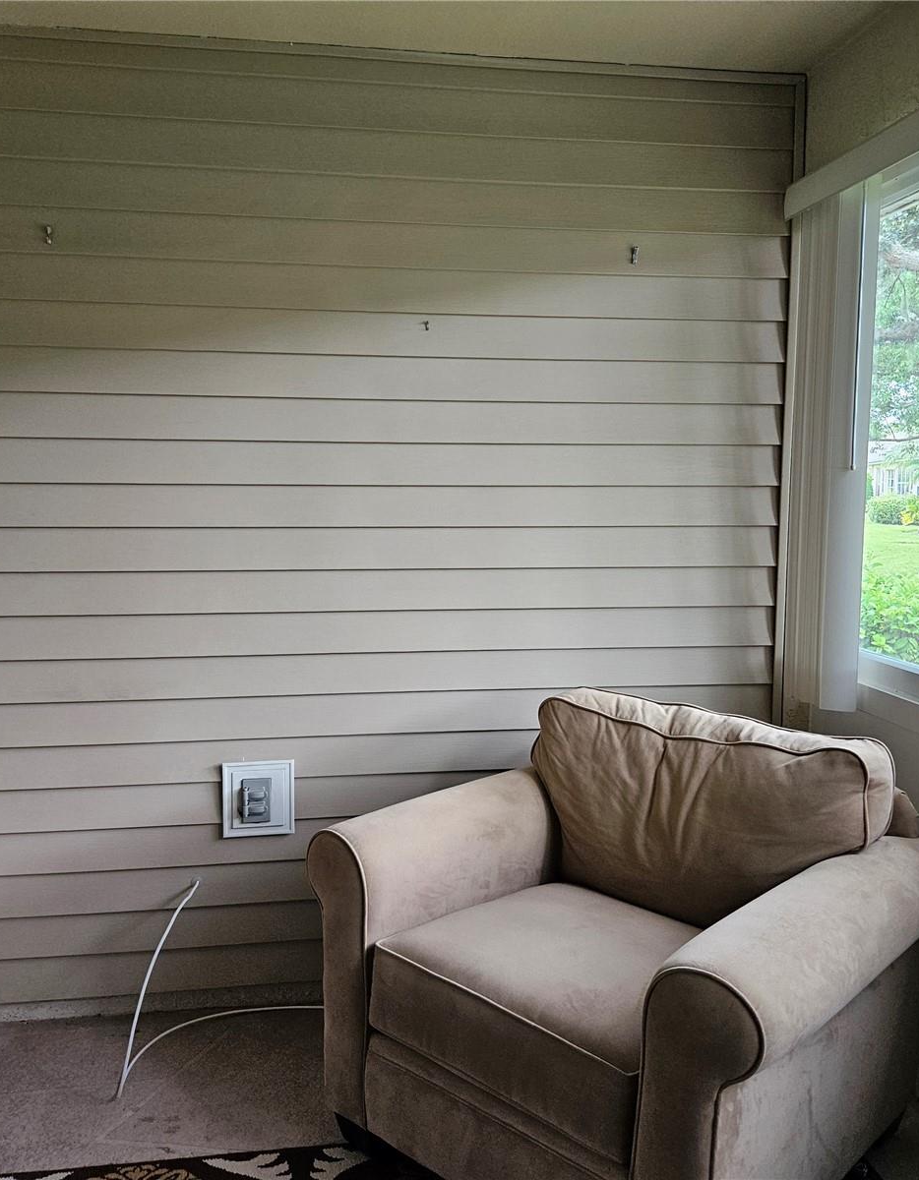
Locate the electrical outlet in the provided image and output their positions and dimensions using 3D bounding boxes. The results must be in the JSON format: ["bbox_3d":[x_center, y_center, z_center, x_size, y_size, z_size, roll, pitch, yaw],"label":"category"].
[{"bbox_3d":[-0.528,0.552,2.758,0.184,0.193,0.043,-1,6,-8],"label":"electrical outlet"}]

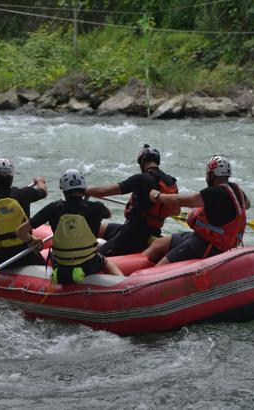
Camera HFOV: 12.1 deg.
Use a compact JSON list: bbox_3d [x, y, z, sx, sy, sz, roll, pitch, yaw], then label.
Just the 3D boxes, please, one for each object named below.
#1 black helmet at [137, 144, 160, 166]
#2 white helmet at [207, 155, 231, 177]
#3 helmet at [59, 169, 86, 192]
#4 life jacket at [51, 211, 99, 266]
[{"bbox_3d":[0.203,-0.459,11.300,0.270,0.200,0.220,7,10,44],"label":"black helmet"},{"bbox_3d":[0.835,-0.356,10.900,0.220,0.190,0.270,-7,10,-43],"label":"white helmet"},{"bbox_3d":[-0.468,-0.206,10.250,0.220,0.190,0.270,-2,8,-12],"label":"helmet"},{"bbox_3d":[-0.440,0.282,10.200,0.380,0.490,0.320,0,-1,-2],"label":"life jacket"}]

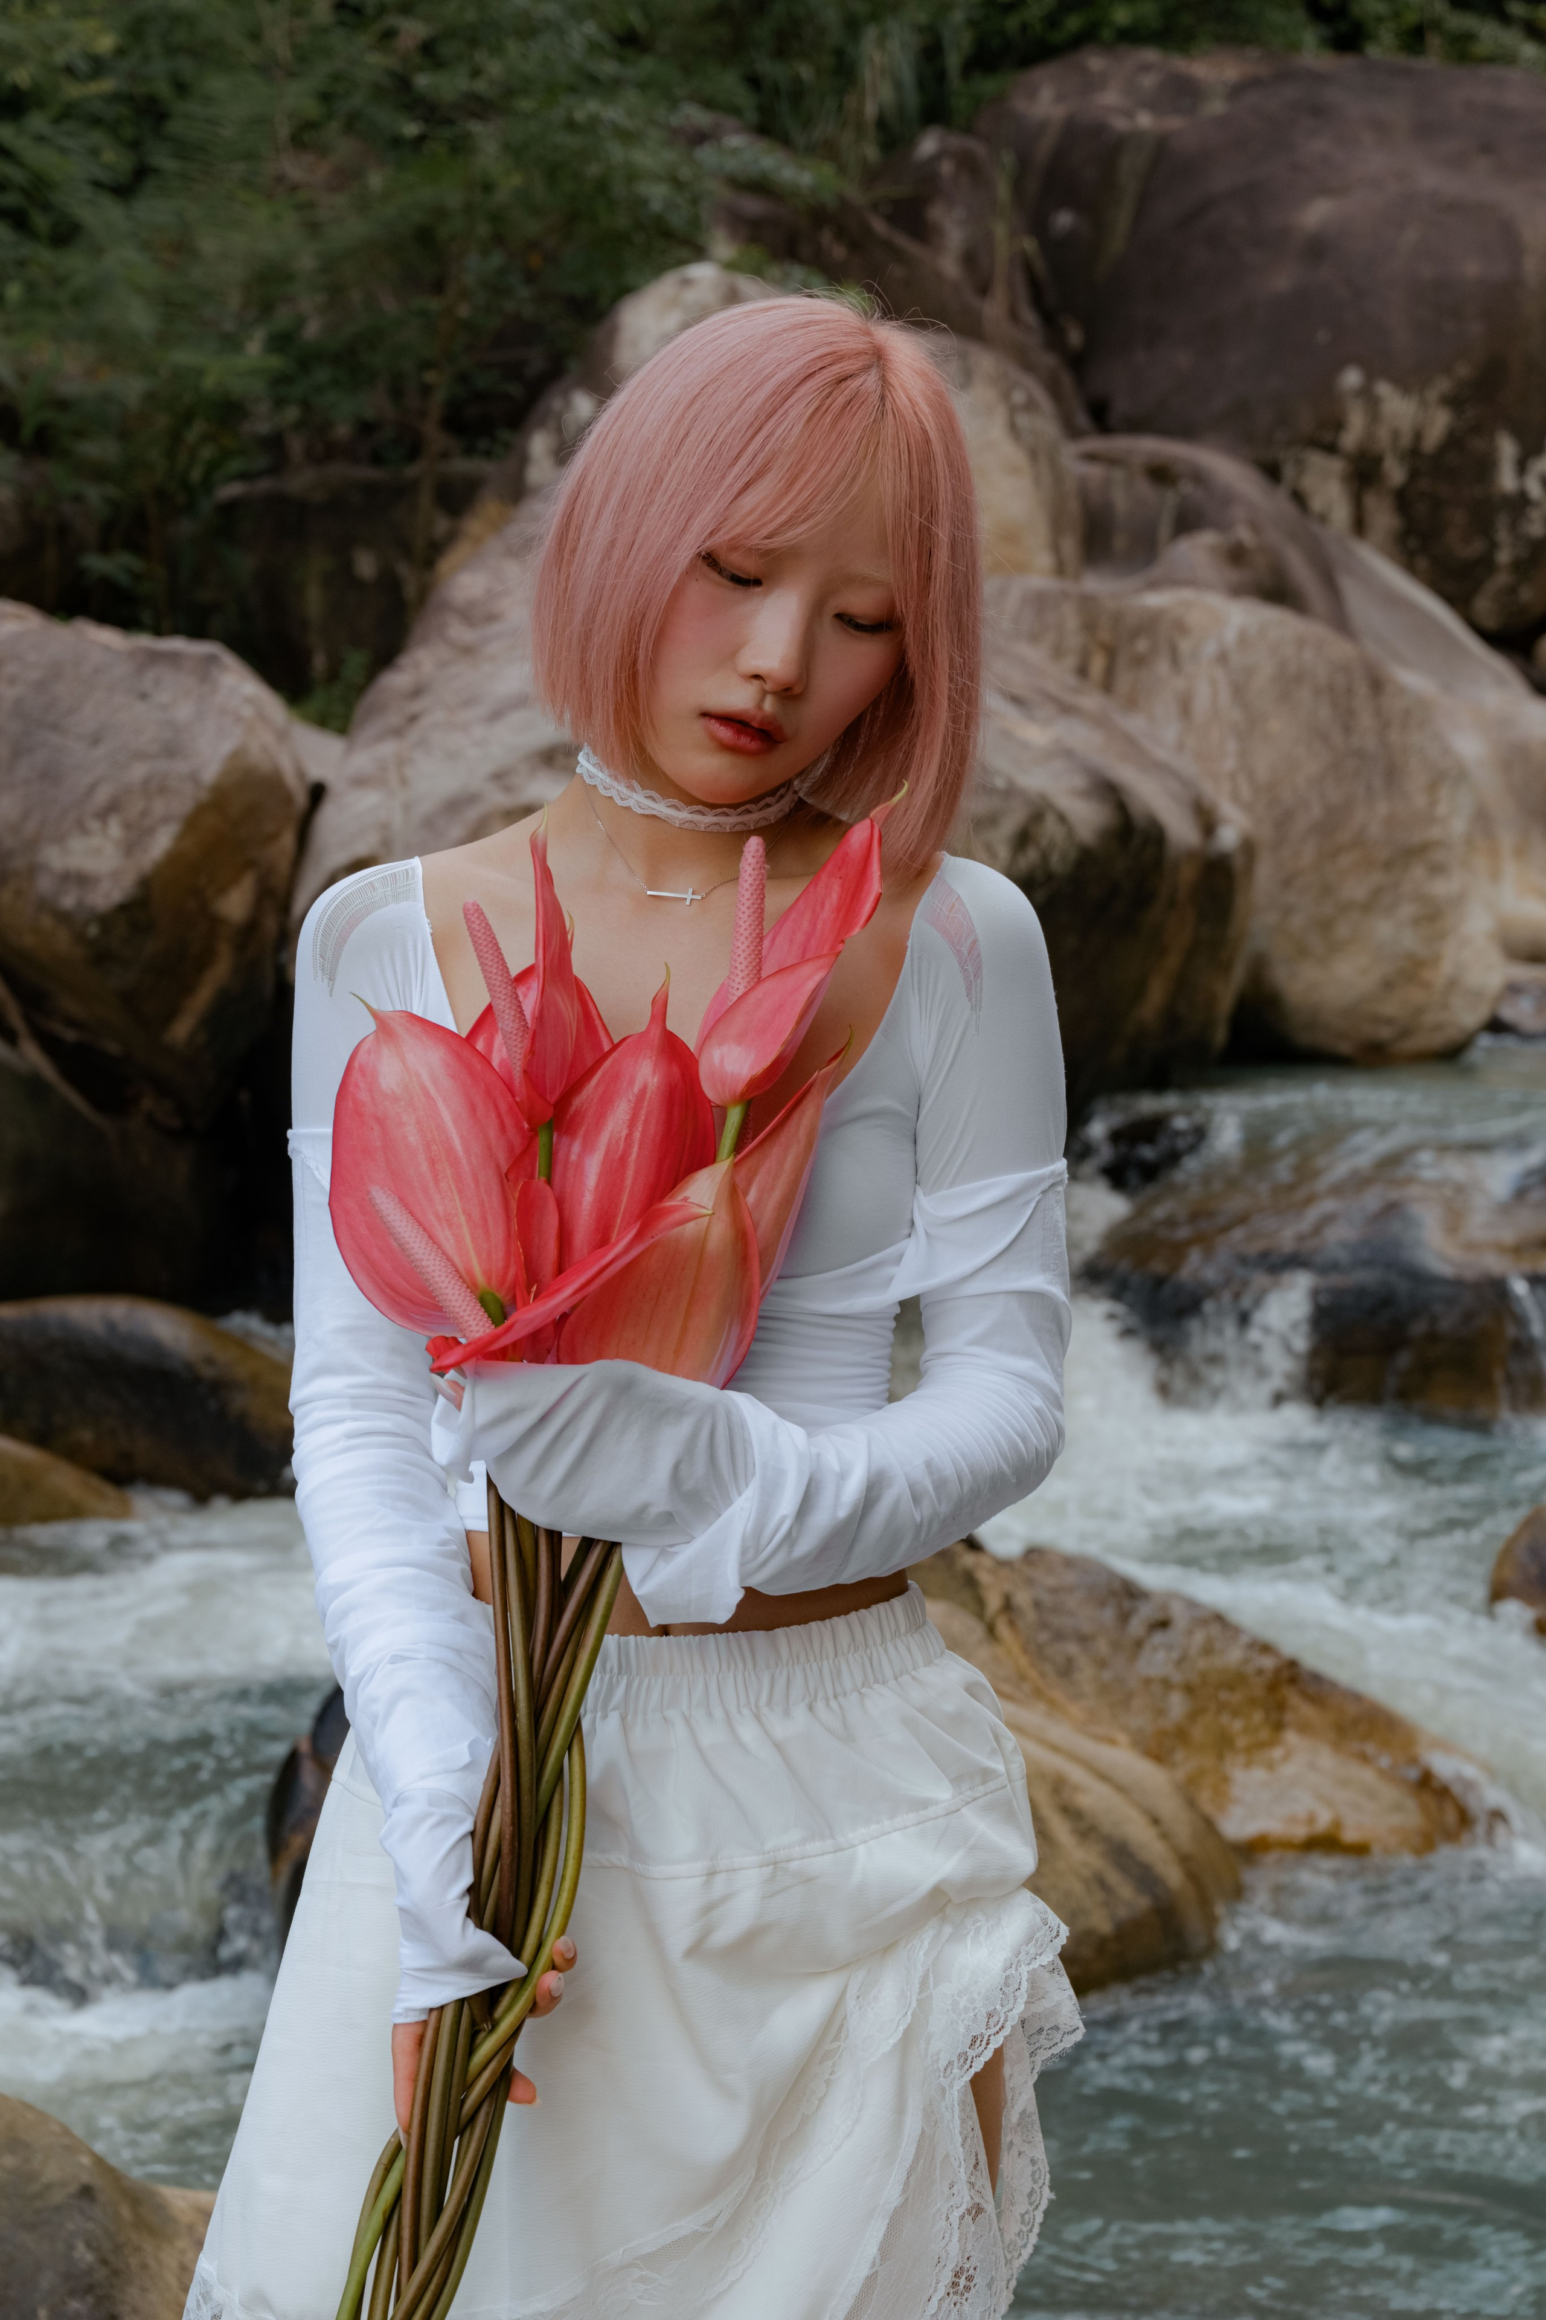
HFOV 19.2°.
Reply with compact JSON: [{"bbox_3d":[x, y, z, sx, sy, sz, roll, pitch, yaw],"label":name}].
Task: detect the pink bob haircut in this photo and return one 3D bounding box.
[{"bbox_3d":[-0.005,-0.278,2.200,0.220,0.265,0.235,10,14,-10],"label":"pink bob haircut"}]

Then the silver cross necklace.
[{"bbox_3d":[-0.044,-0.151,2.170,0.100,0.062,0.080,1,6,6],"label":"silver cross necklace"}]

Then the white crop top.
[{"bbox_3d":[-0.045,0.133,2.200,0.375,0.535,0.280,1,6,7],"label":"white crop top"}]

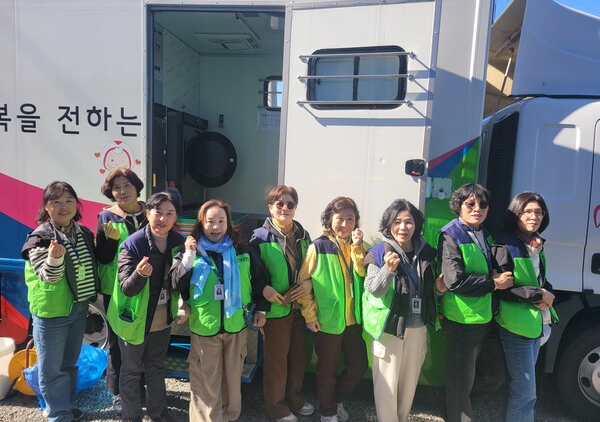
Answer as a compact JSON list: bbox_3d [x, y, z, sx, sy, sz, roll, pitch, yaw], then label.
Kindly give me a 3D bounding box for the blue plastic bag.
[{"bbox_3d":[-1.640,1.150,3.180,0.520,0.380,0.330,1,7,-15],"label":"blue plastic bag"}]

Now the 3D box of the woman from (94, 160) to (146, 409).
[{"bbox_3d":[-1.215,0.530,3.060,0.460,1.630,0.340,0,8,-24],"label":"woman"}]

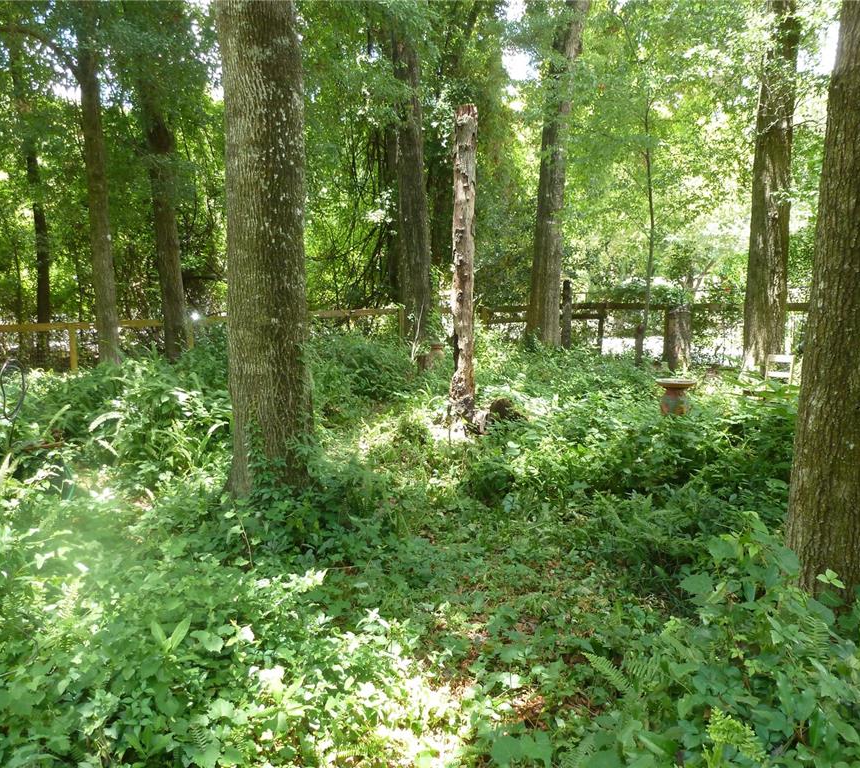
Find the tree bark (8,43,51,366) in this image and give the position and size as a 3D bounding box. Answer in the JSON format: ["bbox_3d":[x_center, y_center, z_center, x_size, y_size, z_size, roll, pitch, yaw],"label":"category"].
[{"bbox_3d":[-7.198,-3.235,12.870,0.270,5.650,0.250,0,8,0],"label":"tree bark"}]

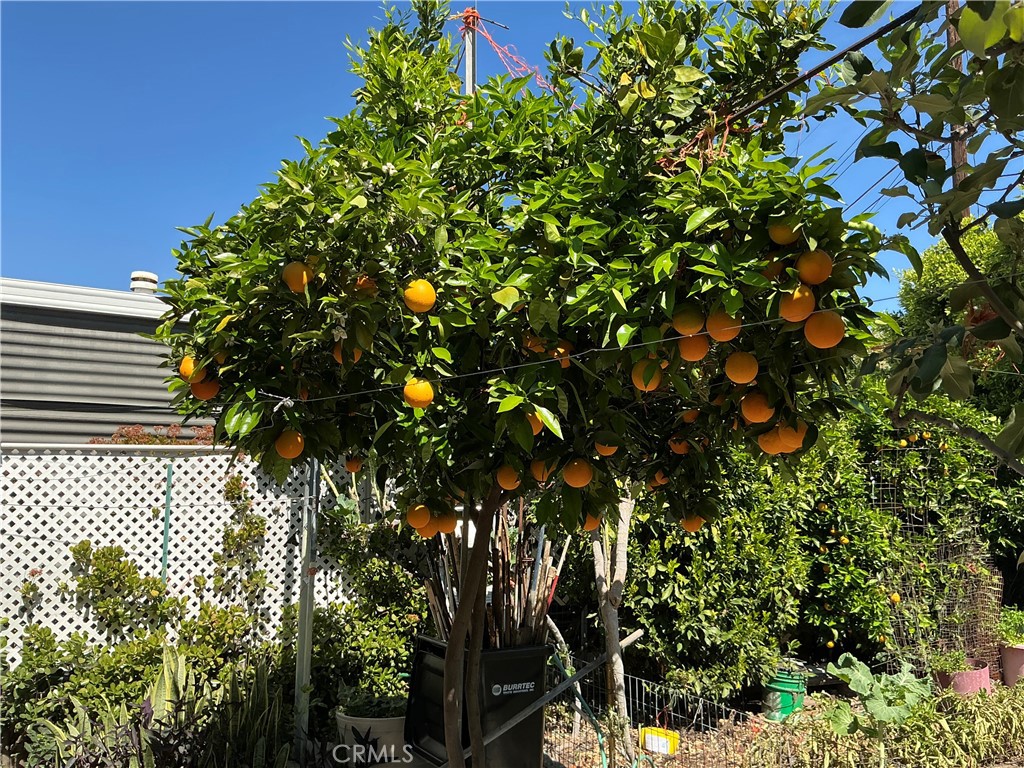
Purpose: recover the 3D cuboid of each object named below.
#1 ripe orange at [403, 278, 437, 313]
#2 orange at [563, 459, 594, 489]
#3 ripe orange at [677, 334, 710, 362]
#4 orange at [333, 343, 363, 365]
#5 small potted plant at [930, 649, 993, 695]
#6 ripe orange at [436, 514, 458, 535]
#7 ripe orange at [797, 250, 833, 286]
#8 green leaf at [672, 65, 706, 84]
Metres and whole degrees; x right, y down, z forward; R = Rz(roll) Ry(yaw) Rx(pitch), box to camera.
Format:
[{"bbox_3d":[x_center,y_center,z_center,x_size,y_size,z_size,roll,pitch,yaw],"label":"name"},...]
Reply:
[{"bbox_3d":[-0.225,-0.217,2.039,0.080,0.080,0.080,0,-7,0],"label":"ripe orange"},{"bbox_3d":[0.172,0.231,2.154,0.078,0.078,0.078,0,-7,0],"label":"orange"},{"bbox_3d":[0.460,-0.094,2.097,0.079,0.079,0.079,1,-5,0],"label":"ripe orange"},{"bbox_3d":[-0.428,-0.084,2.155,0.077,0.077,0.077,0,-8,0],"label":"orange"},{"bbox_3d":[3.473,2.245,6.400,0.470,0.400,0.430,0,-6,0],"label":"small potted plant"},{"bbox_3d":[-0.228,0.482,2.881,0.080,0.080,0.080,0,-7,0],"label":"ripe orange"},{"bbox_3d":[0.701,-0.270,1.917,0.081,0.081,0.081,0,-7,0],"label":"ripe orange"},{"bbox_3d":[0.494,-0.859,2.300,0.092,0.050,0.015,0,-30,12],"label":"green leaf"}]

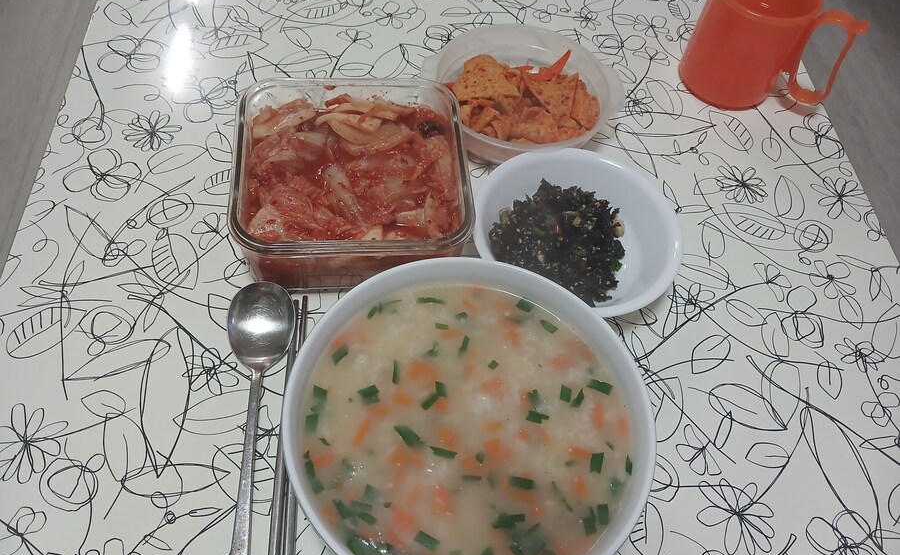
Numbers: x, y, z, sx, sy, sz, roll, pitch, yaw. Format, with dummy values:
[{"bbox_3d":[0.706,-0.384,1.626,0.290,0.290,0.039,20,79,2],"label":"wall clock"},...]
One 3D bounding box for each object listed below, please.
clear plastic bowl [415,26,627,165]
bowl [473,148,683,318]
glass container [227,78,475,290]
[{"bbox_3d":[0.057,-0.139,0.556,0.161,0.037,0.140,6,57,-3],"label":"clear plastic bowl"},{"bbox_3d":[0.083,-0.024,0.482,0.140,0.040,0.140,3,57,-5],"label":"bowl"},{"bbox_3d":[-0.066,-0.065,0.477,0.152,0.065,0.152,-2,57,-8],"label":"glass container"}]

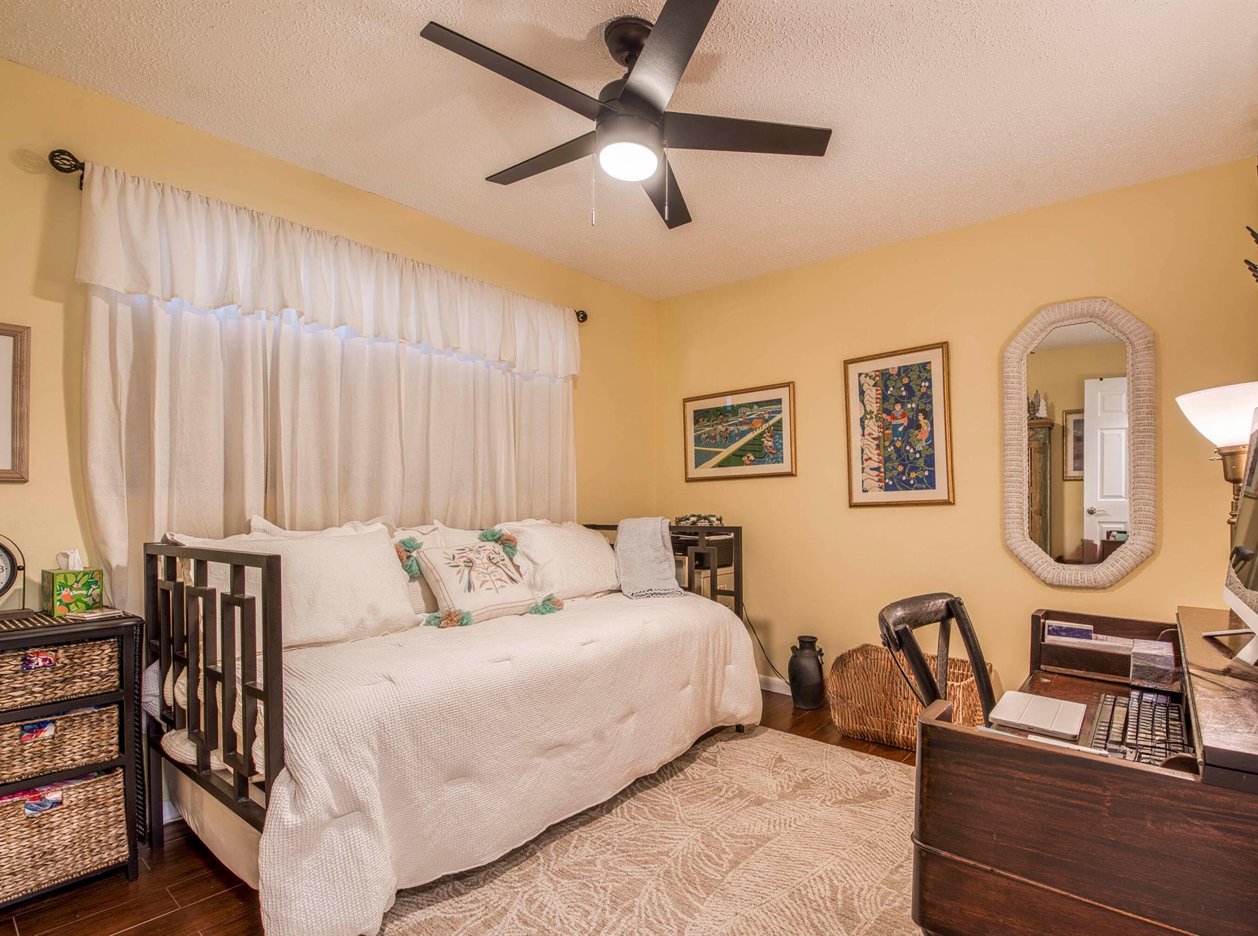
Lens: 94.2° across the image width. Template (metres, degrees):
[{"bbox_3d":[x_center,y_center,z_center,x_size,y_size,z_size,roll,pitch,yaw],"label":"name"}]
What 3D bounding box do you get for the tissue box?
[{"bbox_3d":[-1.707,0.374,1.800,0.111,0.129,0.111,0,-1,30],"label":"tissue box"}]

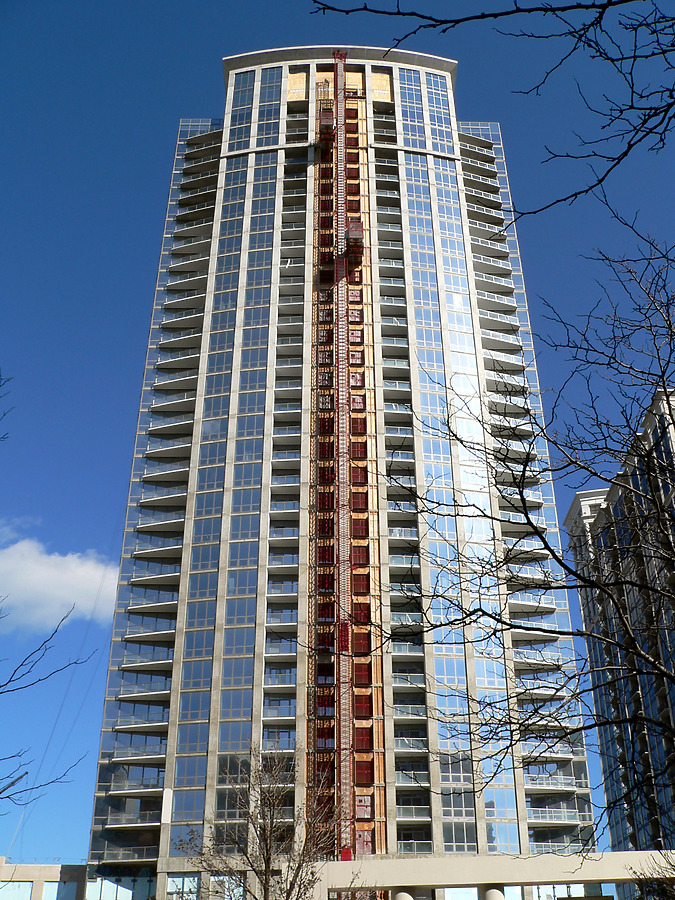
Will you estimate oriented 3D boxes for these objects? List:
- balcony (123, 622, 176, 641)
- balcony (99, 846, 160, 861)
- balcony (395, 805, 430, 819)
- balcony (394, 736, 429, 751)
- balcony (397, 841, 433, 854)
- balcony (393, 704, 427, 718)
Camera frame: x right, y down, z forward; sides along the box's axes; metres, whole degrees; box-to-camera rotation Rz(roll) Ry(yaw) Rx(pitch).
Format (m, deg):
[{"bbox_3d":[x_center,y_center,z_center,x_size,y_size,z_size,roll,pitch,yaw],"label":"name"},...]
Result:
[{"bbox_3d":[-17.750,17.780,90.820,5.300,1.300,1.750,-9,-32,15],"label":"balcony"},{"bbox_3d":[-17.573,34.298,79.828,5.250,1.270,2.250,-6,-32,10],"label":"balcony"},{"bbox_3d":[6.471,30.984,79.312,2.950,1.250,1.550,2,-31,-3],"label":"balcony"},{"bbox_3d":[6.450,26.140,81.950,2.900,1.300,1.550,0,-31,0],"label":"balcony"},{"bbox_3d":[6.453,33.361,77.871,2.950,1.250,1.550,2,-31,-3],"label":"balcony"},{"bbox_3d":[6.460,23.670,83.480,2.900,1.300,1.550,0,-31,0],"label":"balcony"}]

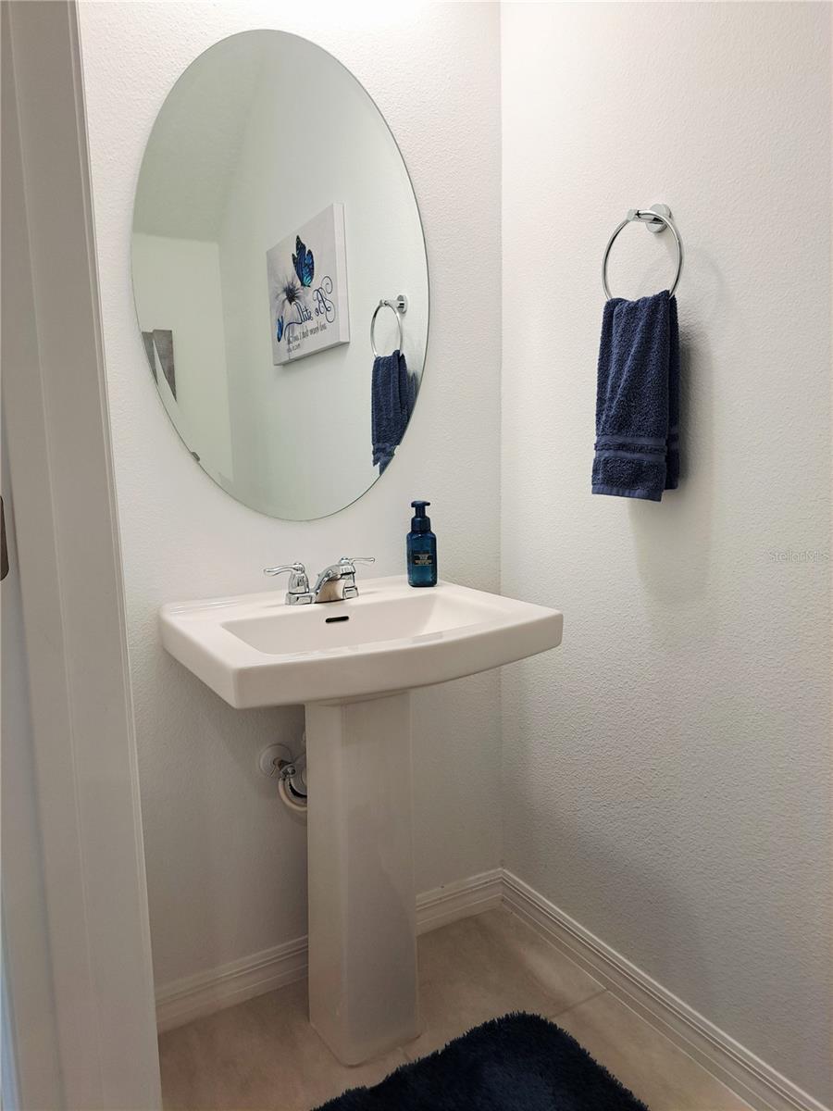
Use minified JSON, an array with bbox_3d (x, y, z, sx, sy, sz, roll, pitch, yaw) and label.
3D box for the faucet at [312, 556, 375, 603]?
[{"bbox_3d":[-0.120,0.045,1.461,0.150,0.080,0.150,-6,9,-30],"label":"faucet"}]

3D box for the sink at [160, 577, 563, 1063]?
[{"bbox_3d":[-0.089,0.528,1.412,0.608,0.873,0.535,-6,9,-30],"label":"sink"}]

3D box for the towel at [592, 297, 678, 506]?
[{"bbox_3d":[0.384,-0.281,1.375,0.065,0.358,0.178,-6,9,-30],"label":"towel"}]

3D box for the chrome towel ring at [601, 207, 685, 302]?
[{"bbox_3d":[0.401,-0.513,1.335,0.078,0.195,0.180,-6,9,-30],"label":"chrome towel ring"}]

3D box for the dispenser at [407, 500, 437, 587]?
[{"bbox_3d":[0.013,-0.028,1.615,0.059,0.176,0.059,-3,8,-16],"label":"dispenser"}]

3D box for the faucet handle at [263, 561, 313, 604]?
[{"bbox_3d":[-0.236,0.051,1.442,0.092,0.078,0.055,-6,9,-30],"label":"faucet handle"}]

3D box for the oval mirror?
[{"bbox_3d":[-0.233,-0.526,1.498,0.607,0.915,0.010,-6,9,-30],"label":"oval mirror"}]

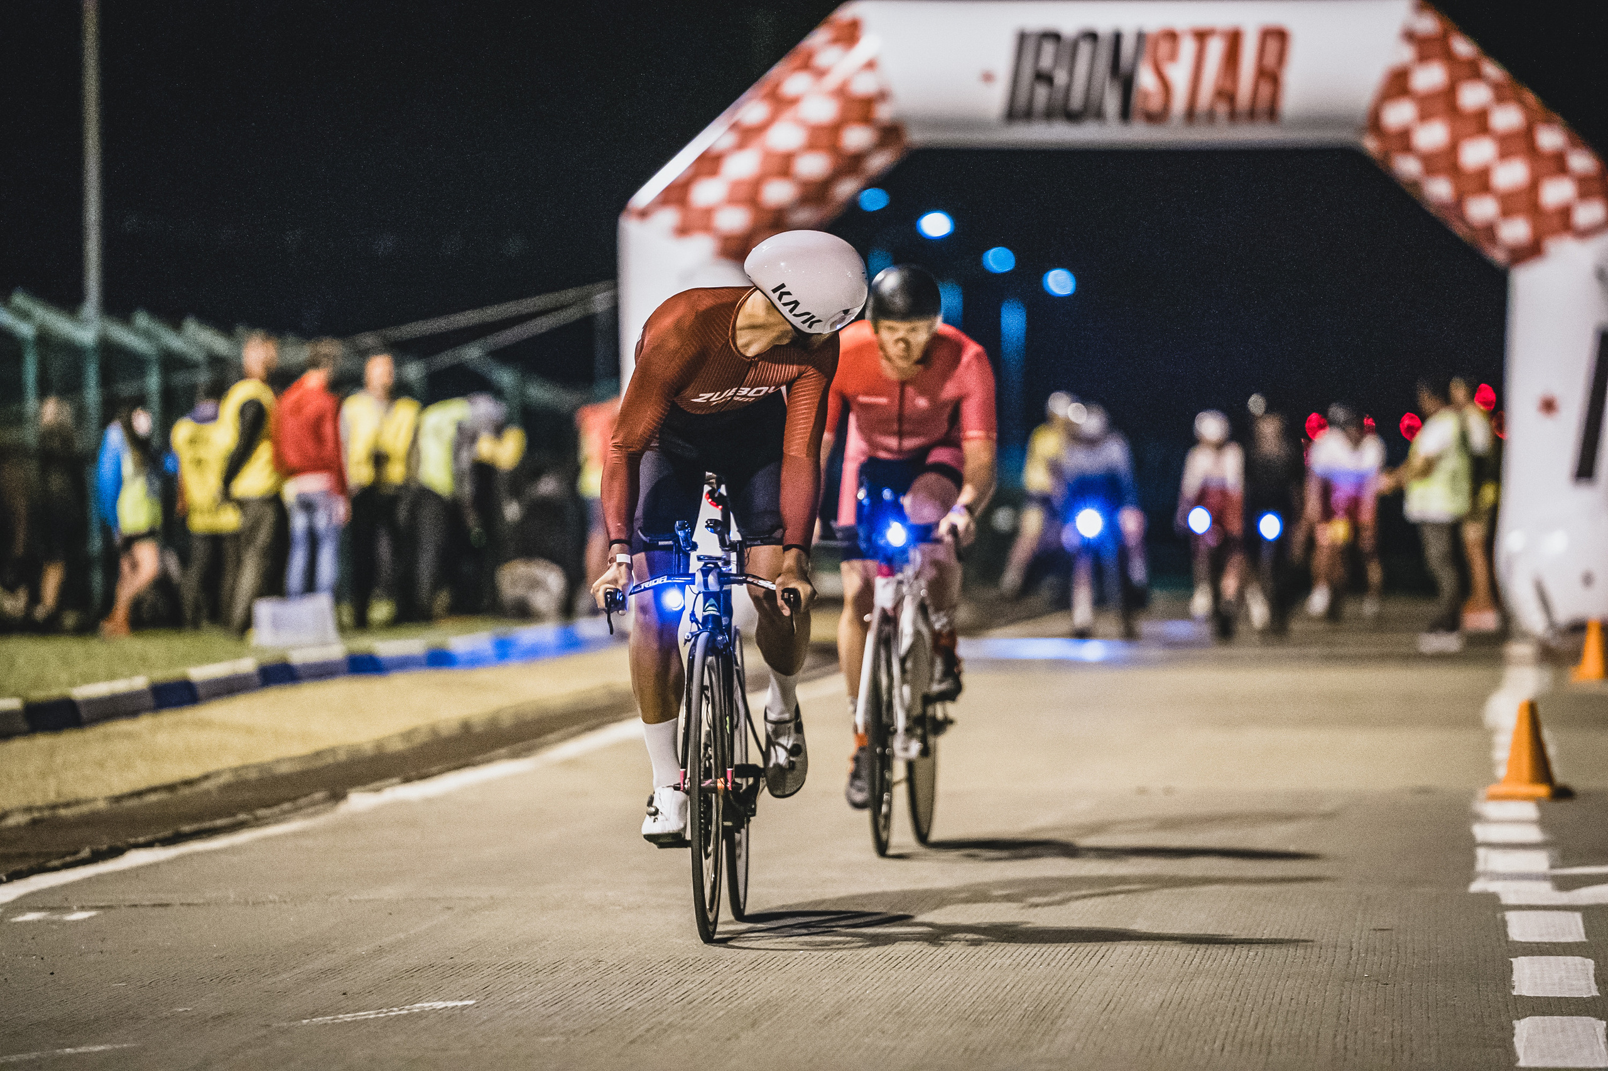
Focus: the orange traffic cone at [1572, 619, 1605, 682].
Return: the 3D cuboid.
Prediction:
[{"bbox_3d":[3.963,0.567,44.800,0.235,0.315,0.235,0,0,6],"label":"orange traffic cone"}]

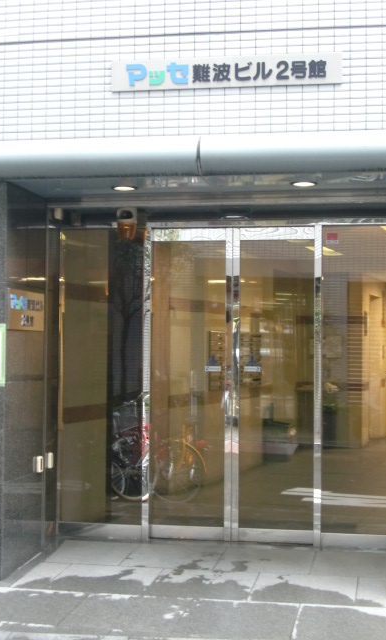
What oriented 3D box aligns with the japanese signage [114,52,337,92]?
[{"bbox_3d":[0.206,-1.593,6.541,1.498,0.203,0.040,0,-1,11],"label":"japanese signage"}]

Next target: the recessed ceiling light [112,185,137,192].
[{"bbox_3d":[-0.431,-0.827,6.410,0.164,0.030,0.164,1,-1,0],"label":"recessed ceiling light"}]

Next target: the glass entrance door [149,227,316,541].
[{"bbox_3d":[0.261,0.427,6.975,1.230,2.214,0.100,0,-1,11],"label":"glass entrance door"}]

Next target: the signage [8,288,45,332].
[{"bbox_3d":[-1.066,-0.056,6.495,0.020,0.250,0.648,0,-1,11],"label":"signage"}]

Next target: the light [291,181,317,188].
[{"bbox_3d":[0.678,-0.823,6.187,0.155,0.030,0.155,0,-1,11],"label":"light"}]

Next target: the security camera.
[{"bbox_3d":[-0.450,-0.657,6.924,0.133,0.218,0.130,0,-1,11],"label":"security camera"}]

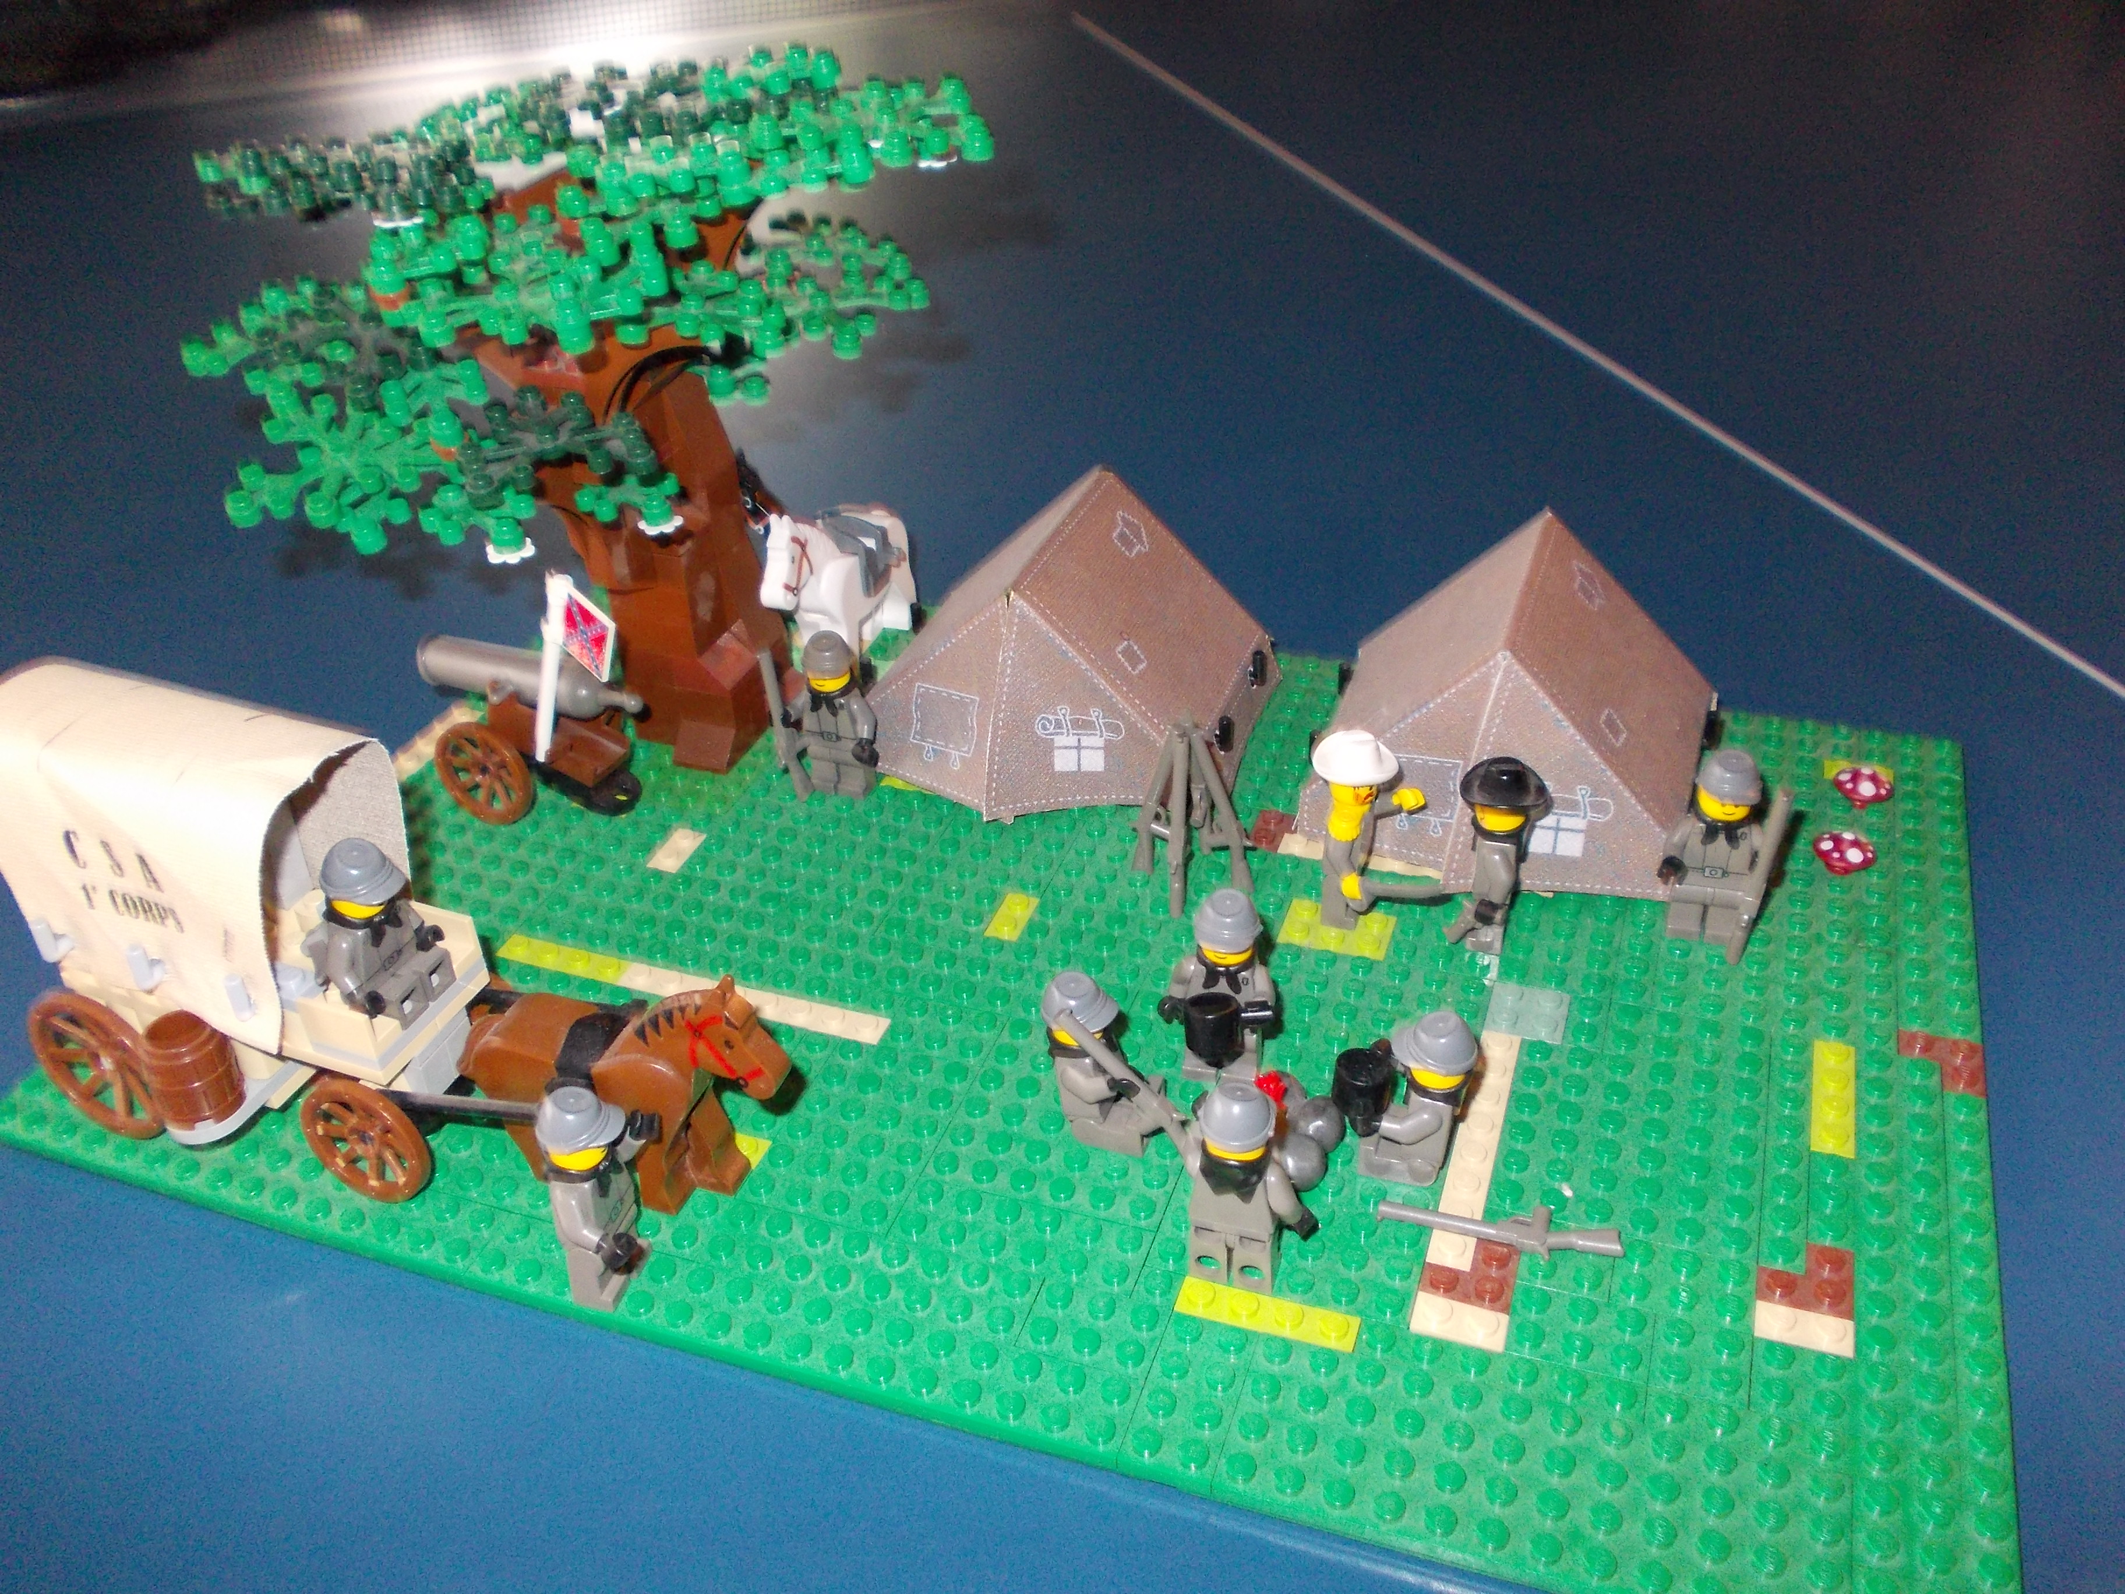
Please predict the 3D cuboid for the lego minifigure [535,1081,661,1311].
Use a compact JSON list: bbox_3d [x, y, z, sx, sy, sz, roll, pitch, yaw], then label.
[{"bbox_3d":[-0.081,0.070,0.305,0.019,0.045,0.025,9,37,18],"label":"lego minifigure"}]

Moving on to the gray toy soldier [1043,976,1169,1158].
[{"bbox_3d":[0.007,0.050,0.335,0.023,0.035,0.023,9,37,18],"label":"gray toy soldier"}]

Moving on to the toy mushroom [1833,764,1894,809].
[{"bbox_3d":[0.192,-0.002,0.412,0.014,0.007,0.014,9,37,18],"label":"toy mushroom"}]

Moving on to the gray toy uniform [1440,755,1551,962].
[{"bbox_3d":[0.094,0.012,0.373,0.019,0.044,0.025,9,37,18],"label":"gray toy uniform"}]

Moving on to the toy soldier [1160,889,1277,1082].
[{"bbox_3d":[0.031,0.039,0.339,0.025,0.045,0.018,9,37,18],"label":"toy soldier"}]

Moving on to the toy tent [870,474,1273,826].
[{"bbox_3d":[-0.001,-0.041,0.445,0.098,0.058,0.088,9,37,18],"label":"toy tent"}]

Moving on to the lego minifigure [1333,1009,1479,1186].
[{"bbox_3d":[0.063,0.053,0.321,0.026,0.035,0.024,9,37,18],"label":"lego minifigure"}]

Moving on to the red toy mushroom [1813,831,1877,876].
[{"bbox_3d":[0.178,0.013,0.392,0.014,0.007,0.014,9,37,18],"label":"red toy mushroom"}]

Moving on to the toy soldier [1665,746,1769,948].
[{"bbox_3d":[0.139,0.013,0.367,0.025,0.045,0.016,9,37,18],"label":"toy soldier"}]

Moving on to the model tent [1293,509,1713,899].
[{"bbox_3d":[0.107,-0.024,0.411,0.092,0.058,0.088,10,37,19],"label":"model tent"}]

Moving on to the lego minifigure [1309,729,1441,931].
[{"bbox_3d":[0.070,0.008,0.376,0.029,0.046,0.026,9,37,18],"label":"lego minifigure"}]

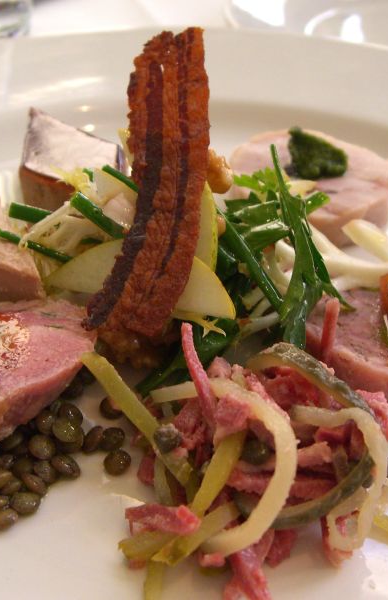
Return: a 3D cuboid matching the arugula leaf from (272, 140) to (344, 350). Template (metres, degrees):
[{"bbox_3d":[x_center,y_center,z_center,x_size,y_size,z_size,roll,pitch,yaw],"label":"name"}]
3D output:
[{"bbox_3d":[0.025,-0.012,0.196,0.015,0.045,0.009,-8,-7,8],"label":"arugula leaf"}]

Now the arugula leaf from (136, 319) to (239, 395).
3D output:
[{"bbox_3d":[-0.001,0.013,0.193,0.030,0.009,0.013,-32,46,-20],"label":"arugula leaf"}]

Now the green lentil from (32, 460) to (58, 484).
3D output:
[{"bbox_3d":[-0.031,0.036,0.184,0.006,0.004,0.006,30,37,0],"label":"green lentil"}]

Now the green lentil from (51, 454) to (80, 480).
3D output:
[{"bbox_3d":[-0.026,0.034,0.177,0.004,0.007,0.007,-45,25,6],"label":"green lentil"}]

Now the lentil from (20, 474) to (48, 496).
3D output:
[{"bbox_3d":[-0.033,0.038,0.181,0.006,0.004,0.006,41,22,0],"label":"lentil"}]

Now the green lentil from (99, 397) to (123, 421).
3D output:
[{"bbox_3d":[-0.018,0.023,0.187,0.006,0.003,0.006,1,37,-1],"label":"green lentil"}]

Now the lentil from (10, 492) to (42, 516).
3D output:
[{"bbox_3d":[-0.034,0.041,0.178,0.006,0.004,0.006,1,35,0],"label":"lentil"}]

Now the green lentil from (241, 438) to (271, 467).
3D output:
[{"bbox_3d":[0.012,0.029,0.170,0.006,0.003,0.006,1,37,-1],"label":"green lentil"}]

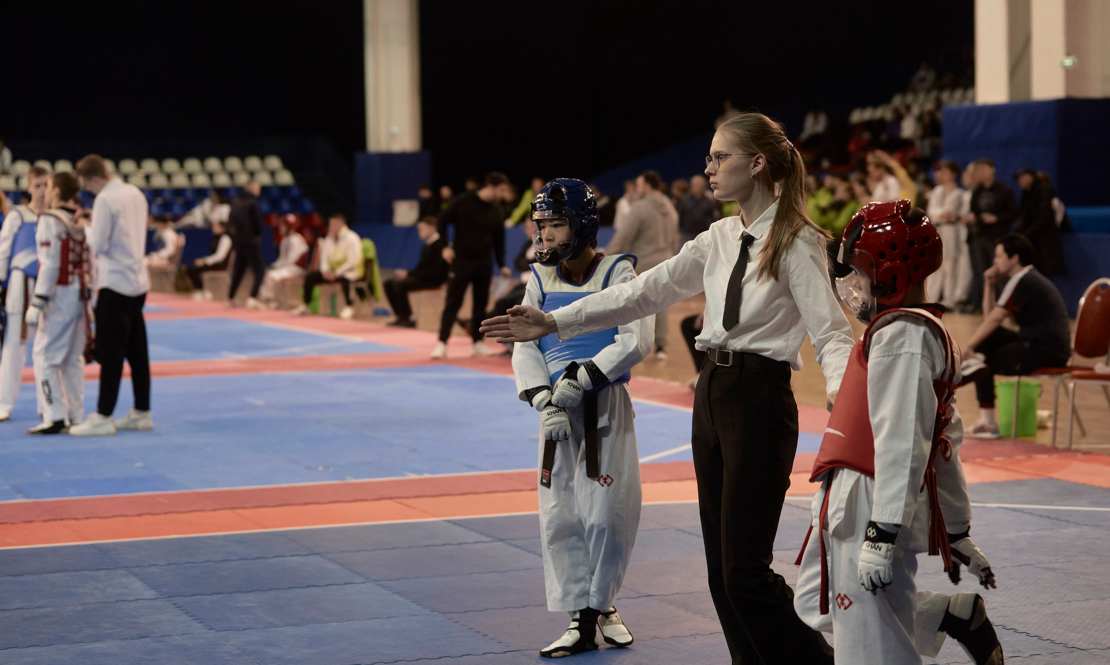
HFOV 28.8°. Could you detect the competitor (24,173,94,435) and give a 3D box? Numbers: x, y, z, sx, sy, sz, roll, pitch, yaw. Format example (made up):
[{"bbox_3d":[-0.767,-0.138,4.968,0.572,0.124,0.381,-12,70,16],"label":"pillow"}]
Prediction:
[{"bbox_3d":[-3.135,-0.192,13.650,0.400,1.639,0.470,2,4,31],"label":"competitor"}]

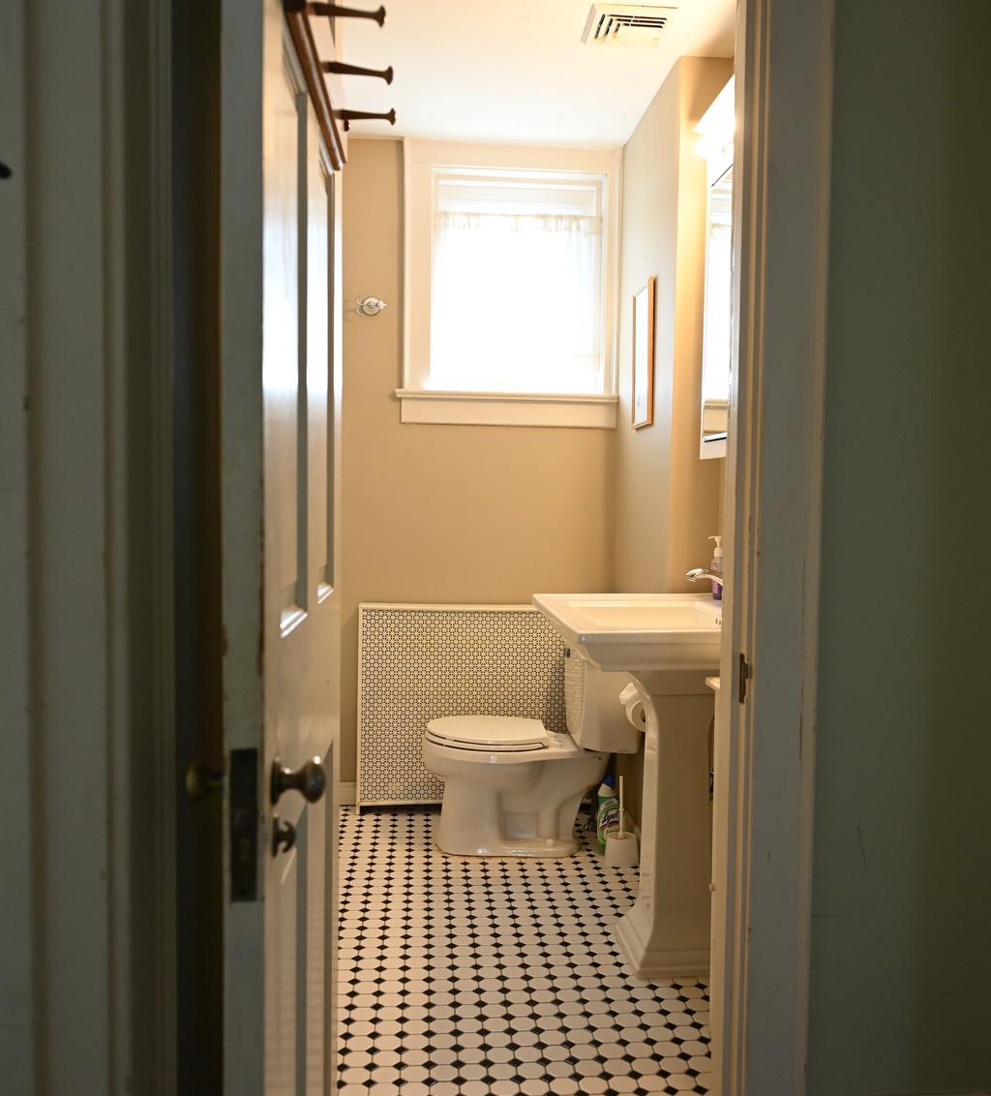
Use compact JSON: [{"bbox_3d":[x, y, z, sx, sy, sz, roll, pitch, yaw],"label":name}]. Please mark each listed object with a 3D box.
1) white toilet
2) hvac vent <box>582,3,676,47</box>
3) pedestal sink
[{"bbox_3d":[0.117,0.627,3.262,0.705,0.714,0.466,0,3,-4],"label":"white toilet"},{"bbox_3d":[0.369,-1.446,2.755,0.227,0.018,0.225,0,3,-4],"label":"hvac vent"},{"bbox_3d":[0.431,0.592,2.492,0.589,0.865,0.781,0,3,-4],"label":"pedestal sink"}]

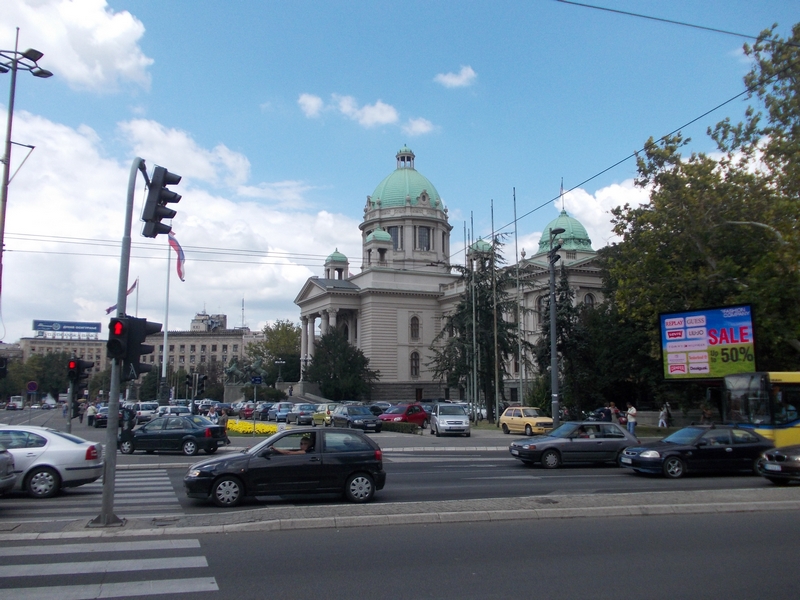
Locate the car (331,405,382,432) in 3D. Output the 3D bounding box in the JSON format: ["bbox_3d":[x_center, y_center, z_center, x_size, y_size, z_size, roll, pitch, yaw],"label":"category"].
[{"bbox_3d":[-2.408,6.501,35.433,1.710,1.420,4.350,4,-10,-23],"label":"car"}]

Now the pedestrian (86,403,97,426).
[{"bbox_3d":[-22.218,8.262,46.710,0.600,1.680,0.420,3,-9,-20],"label":"pedestrian"}]

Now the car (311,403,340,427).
[{"bbox_3d":[-4.461,7.330,41.029,1.580,1.470,3.550,4,-10,-23],"label":"car"}]

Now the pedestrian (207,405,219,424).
[{"bbox_3d":[-8.409,5.649,28.990,0.500,1.660,0.360,3,-9,-20],"label":"pedestrian"}]

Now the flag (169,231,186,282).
[{"bbox_3d":[-25.983,-5.080,75.568,2.000,6.000,0.900,0,-9,0],"label":"flag"}]

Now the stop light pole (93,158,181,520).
[{"bbox_3d":[-4.223,0.503,10.336,1.220,5.850,0.750,2,-9,-8],"label":"stop light pole"}]

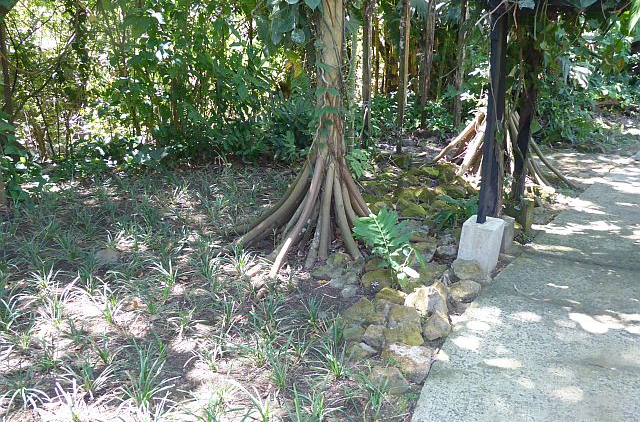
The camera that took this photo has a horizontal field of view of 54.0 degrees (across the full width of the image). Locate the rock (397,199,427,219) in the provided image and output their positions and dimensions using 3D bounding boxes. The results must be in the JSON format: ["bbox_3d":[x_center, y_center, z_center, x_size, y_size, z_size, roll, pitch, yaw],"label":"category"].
[{"bbox_3d":[0.815,-0.013,5.597,0.259,0.150,0.220,0,15,0],"label":"rock"}]

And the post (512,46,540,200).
[{"bbox_3d":[1.733,-0.762,5.289,0.110,1.409,0.110,0,15,0],"label":"post"}]

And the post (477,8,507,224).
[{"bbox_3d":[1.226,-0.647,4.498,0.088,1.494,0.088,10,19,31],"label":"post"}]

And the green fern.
[{"bbox_3d":[0.469,0.212,4.455,0.443,0.412,0.340,0,16,0],"label":"green fern"}]

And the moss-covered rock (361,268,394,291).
[{"bbox_3d":[0.402,0.464,4.345,0.237,0.113,0.185,0,16,0],"label":"moss-covered rock"}]

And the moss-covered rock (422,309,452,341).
[{"bbox_3d":[0.660,0.643,3.532,0.164,0.145,0.160,0,15,0],"label":"moss-covered rock"}]

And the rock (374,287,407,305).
[{"bbox_3d":[0.441,0.535,3.936,0.194,0.110,0.160,0,15,0],"label":"rock"}]

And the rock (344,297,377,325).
[{"bbox_3d":[0.252,0.604,3.839,0.191,0.124,0.175,0,16,0],"label":"rock"}]

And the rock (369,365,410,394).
[{"bbox_3d":[0.335,0.833,3.111,0.196,0.093,0.144,0,16,0],"label":"rock"}]

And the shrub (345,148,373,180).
[{"bbox_3d":[0.418,-0.516,6.827,0.295,0.330,0.280,0,15,0],"label":"shrub"}]

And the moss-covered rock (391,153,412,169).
[{"bbox_3d":[0.976,-0.593,7.528,0.256,0.160,0.220,0,15,0],"label":"moss-covered rock"}]

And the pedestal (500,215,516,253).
[{"bbox_3d":[1.473,0.159,5.137,0.206,0.283,0.206,10,19,31],"label":"pedestal"}]

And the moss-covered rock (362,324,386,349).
[{"bbox_3d":[0.298,0.686,3.435,0.127,0.120,0.130,0,15,0],"label":"moss-covered rock"}]

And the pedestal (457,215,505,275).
[{"bbox_3d":[1.214,0.247,4.733,0.242,0.361,0.242,10,19,31],"label":"pedestal"}]

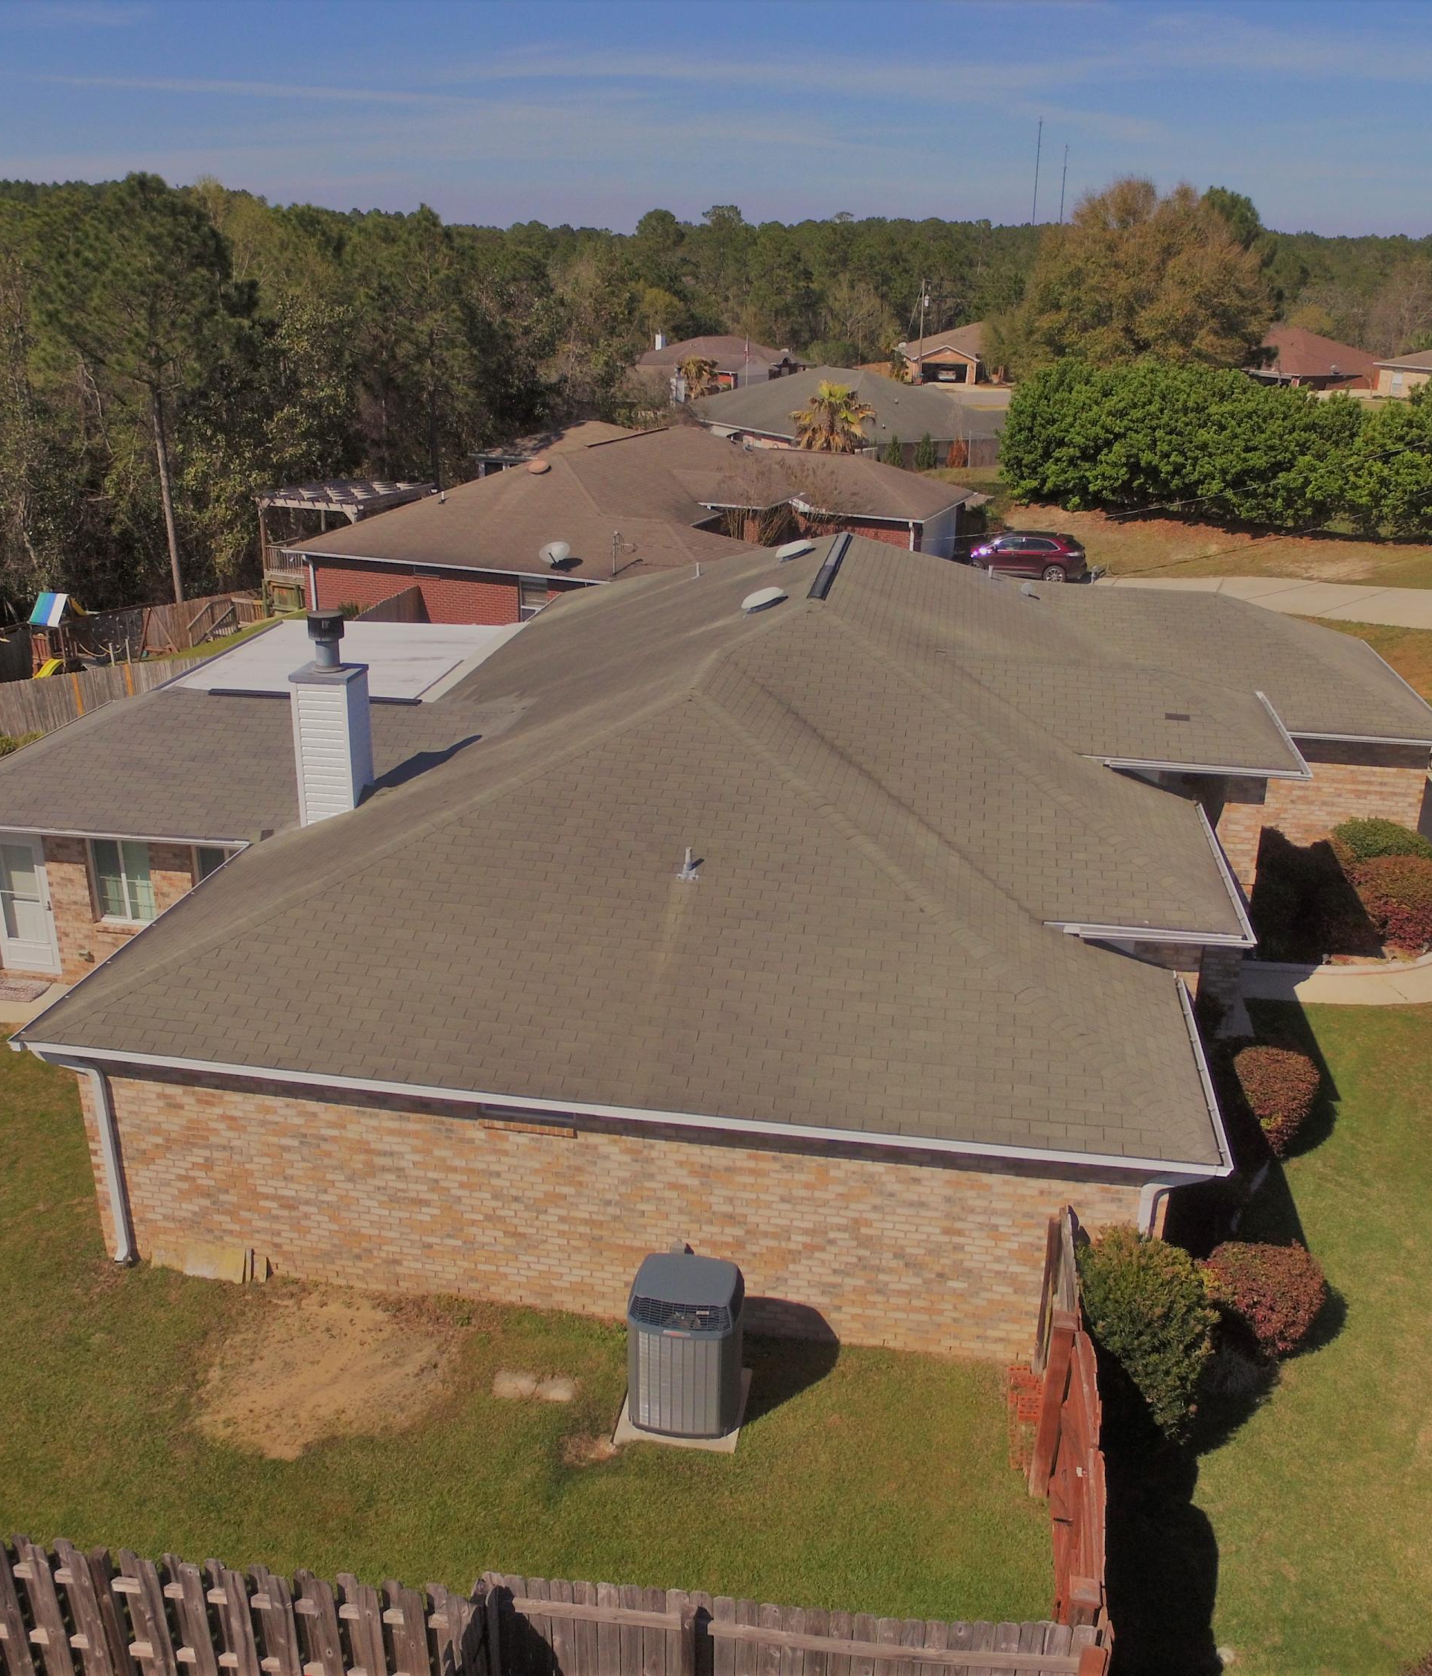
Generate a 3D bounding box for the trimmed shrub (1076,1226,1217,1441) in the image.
[{"bbox_3d":[3.759,4.286,11.069,1.120,1.900,1.120,4,25,9],"label":"trimmed shrub"}]

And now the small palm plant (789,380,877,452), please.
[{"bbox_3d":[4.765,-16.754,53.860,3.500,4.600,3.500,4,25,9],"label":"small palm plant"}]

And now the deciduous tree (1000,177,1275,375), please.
[{"bbox_3d":[30.702,-40.125,96.908,18.500,16.216,18.000,4,25,9],"label":"deciduous tree"}]

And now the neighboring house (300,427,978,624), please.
[{"bbox_3d":[-1.878,-12.063,49.225,19.059,4.698,21.228,10,26,21],"label":"neighboring house"}]

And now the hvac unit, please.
[{"bbox_3d":[-0.240,4.371,11.060,0.920,1.140,0.860,3,25,7],"label":"hvac unit"}]

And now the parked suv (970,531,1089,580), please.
[{"bbox_3d":[12.594,-11.581,51.920,4.700,1.720,1.900,17,29,33],"label":"parked suv"}]

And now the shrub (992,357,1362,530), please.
[{"bbox_3d":[18.597,-15.648,51.330,13.000,5.492,4.500,15,28,29],"label":"shrub"}]

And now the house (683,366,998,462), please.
[{"bbox_3d":[9.117,-26.880,82.389,15.000,5.688,14.881,-15,28,-29],"label":"house"}]

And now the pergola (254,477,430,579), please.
[{"bbox_3d":[-14.031,-11.980,49.572,4.500,2.654,4.800,10,26,21],"label":"pergola"}]

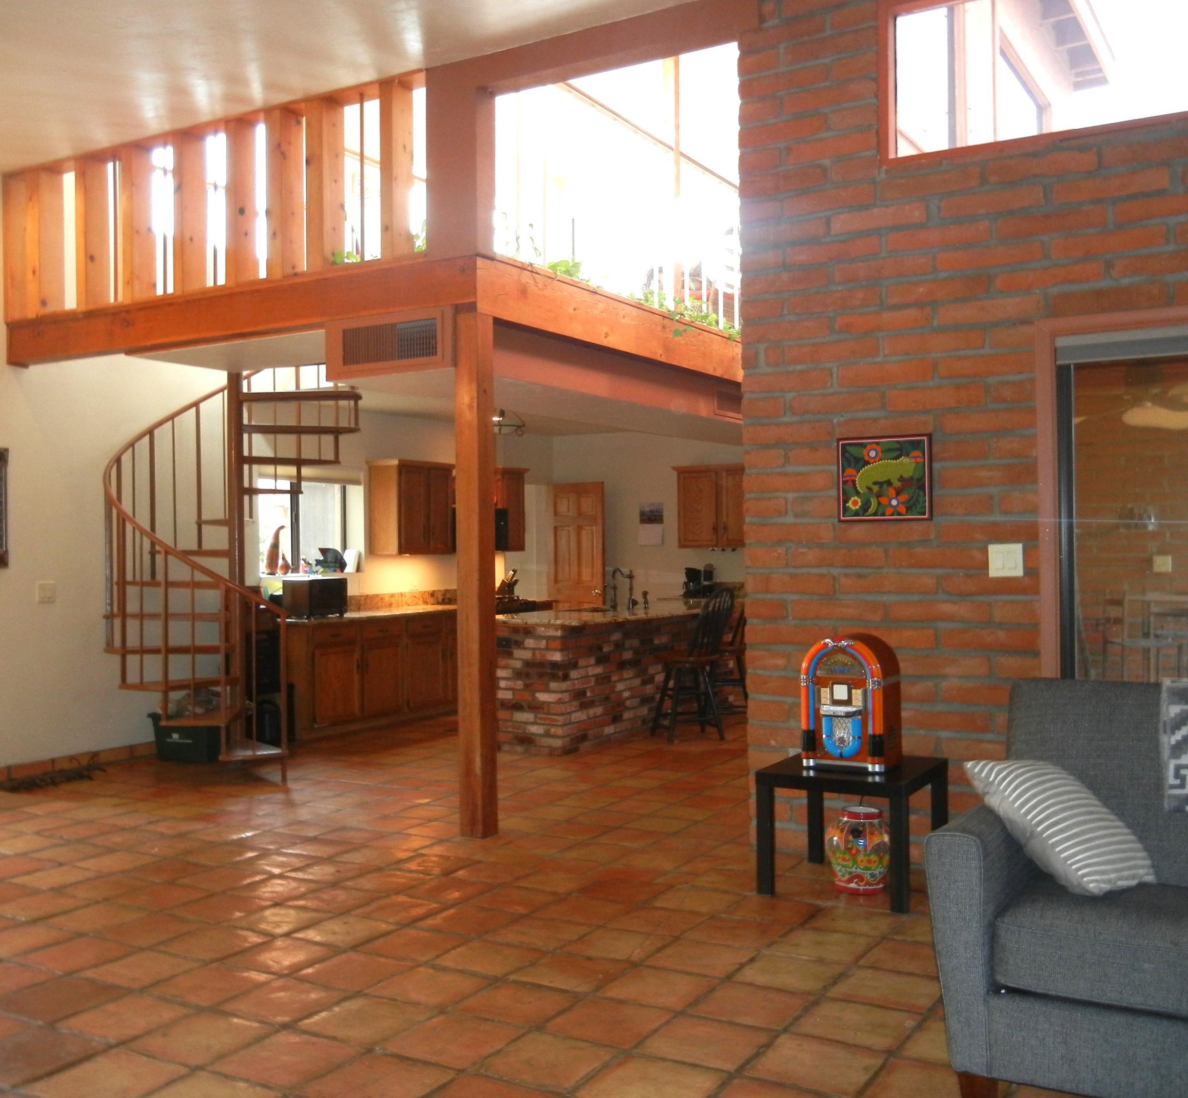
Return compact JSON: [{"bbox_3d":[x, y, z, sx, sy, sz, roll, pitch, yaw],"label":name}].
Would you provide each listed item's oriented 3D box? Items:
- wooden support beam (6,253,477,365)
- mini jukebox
[{"bbox_3d":[-2.030,-1.248,6.858,3.498,0.232,0.110,-1,0,30],"label":"wooden support beam"},{"bbox_3d":[0.997,0.589,4.904,0.310,0.500,0.220,-1,0,30],"label":"mini jukebox"}]

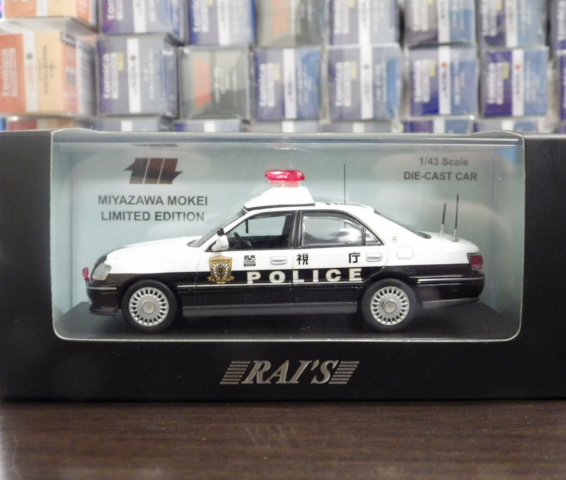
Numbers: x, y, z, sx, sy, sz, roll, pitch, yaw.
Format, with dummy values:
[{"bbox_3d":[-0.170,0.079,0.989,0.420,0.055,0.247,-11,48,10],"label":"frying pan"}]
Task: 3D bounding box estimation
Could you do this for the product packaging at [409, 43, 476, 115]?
[{"bbox_3d":[0.095,-0.099,0.494,0.041,0.043,0.087,0,6,0],"label":"product packaging"}]

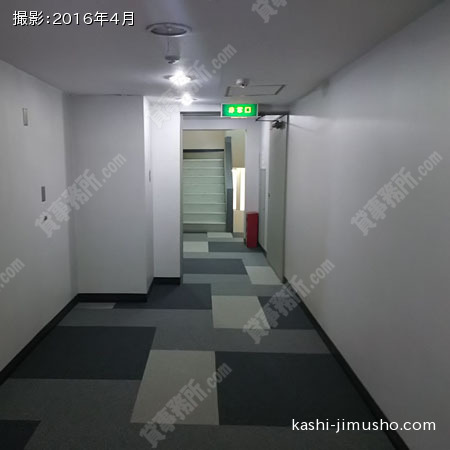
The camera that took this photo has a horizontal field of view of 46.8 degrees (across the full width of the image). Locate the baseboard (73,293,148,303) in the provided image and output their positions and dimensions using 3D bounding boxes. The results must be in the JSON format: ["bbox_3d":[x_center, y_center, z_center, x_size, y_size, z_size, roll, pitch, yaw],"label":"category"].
[{"bbox_3d":[-1.164,0.754,5.397,0.720,0.088,0.020,0,7,-3],"label":"baseboard"}]

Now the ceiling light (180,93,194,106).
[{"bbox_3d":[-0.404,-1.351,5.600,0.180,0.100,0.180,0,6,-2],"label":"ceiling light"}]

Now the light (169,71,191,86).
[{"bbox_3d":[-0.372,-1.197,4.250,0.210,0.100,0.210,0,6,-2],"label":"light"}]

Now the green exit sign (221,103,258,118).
[{"bbox_3d":[0.169,-1.288,5.863,0.407,0.150,0.100,0,7,-3],"label":"green exit sign"}]

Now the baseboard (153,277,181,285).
[{"bbox_3d":[-0.688,0.666,6.204,0.320,0.088,0.020,0,7,-3],"label":"baseboard"}]

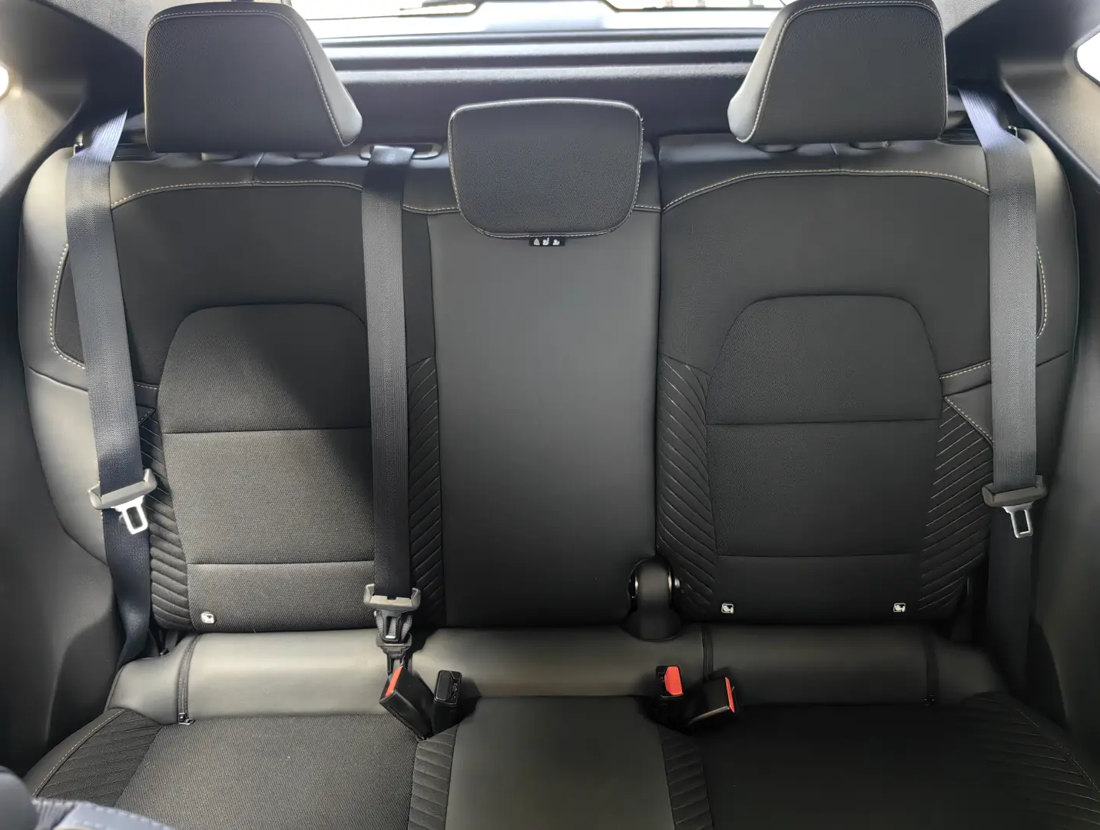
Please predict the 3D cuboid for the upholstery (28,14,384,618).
[{"bbox_3d":[-0.413,-0.100,1.133,0.425,0.777,0.195,-1,14,0],"label":"upholstery"}]

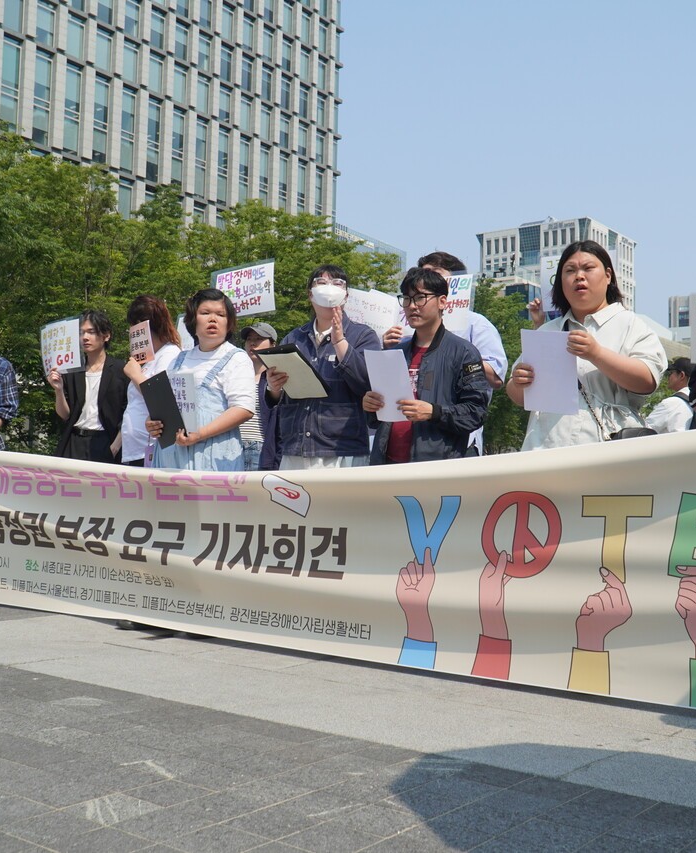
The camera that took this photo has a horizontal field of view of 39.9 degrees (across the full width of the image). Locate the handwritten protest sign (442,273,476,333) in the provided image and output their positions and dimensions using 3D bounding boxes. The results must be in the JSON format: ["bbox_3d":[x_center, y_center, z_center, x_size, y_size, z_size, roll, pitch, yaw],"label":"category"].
[{"bbox_3d":[0.403,-0.558,4.320,0.390,0.275,0.020,-1,-7,31],"label":"handwritten protest sign"}]

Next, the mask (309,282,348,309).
[{"bbox_3d":[-0.087,-0.573,4.200,0.155,0.105,0.090,1,-3,-3],"label":"mask"}]

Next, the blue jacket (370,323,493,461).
[{"bbox_3d":[0.344,-0.104,4.000,0.490,0.650,0.340,-1,-4,34],"label":"blue jacket"}]

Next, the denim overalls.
[{"bbox_3d":[-0.703,0.152,4.524,0.480,1.030,0.360,-1,-3,27],"label":"denim overalls"}]

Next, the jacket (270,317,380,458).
[{"bbox_3d":[-0.101,-0.175,4.300,0.500,0.640,0.360,0,-3,20],"label":"jacket"}]

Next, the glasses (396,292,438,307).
[{"bbox_3d":[0.287,-0.526,3.960,0.145,0.050,0.145,-1,2,35],"label":"glasses"}]

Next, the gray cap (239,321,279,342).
[{"bbox_3d":[-0.530,-0.566,5.750,0.180,0.150,0.260,-1,-3,34],"label":"gray cap"}]

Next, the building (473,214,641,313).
[{"bbox_3d":[71.093,-22.835,326.711,41.000,82.700,41.000,-1,-4,39],"label":"building"}]

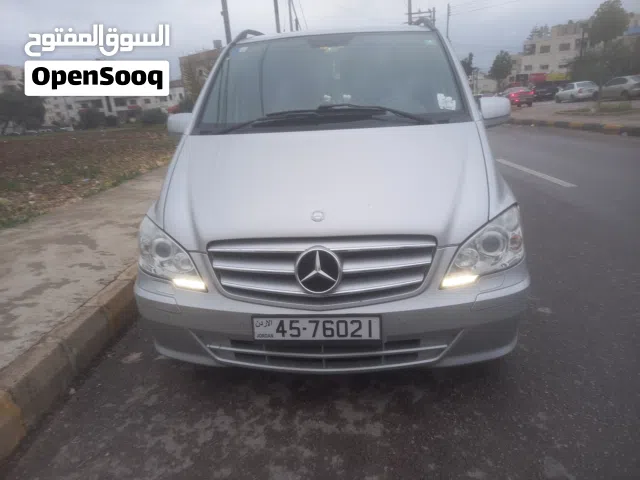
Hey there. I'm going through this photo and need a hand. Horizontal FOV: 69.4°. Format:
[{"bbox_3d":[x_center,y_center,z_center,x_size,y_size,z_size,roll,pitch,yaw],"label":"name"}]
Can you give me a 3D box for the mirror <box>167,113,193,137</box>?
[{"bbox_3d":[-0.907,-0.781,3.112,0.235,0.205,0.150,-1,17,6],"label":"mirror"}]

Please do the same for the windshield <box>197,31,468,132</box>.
[{"bbox_3d":[0.060,-1.040,2.847,1.600,0.190,0.916,-1,55,6],"label":"windshield"}]

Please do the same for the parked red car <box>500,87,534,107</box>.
[{"bbox_3d":[14.614,-10.581,34.200,1.760,1.450,4.500,1,18,12],"label":"parked red car"}]

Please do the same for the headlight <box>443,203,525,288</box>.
[{"bbox_3d":[0.724,0.016,2.071,0.400,0.300,0.370,-1,17,6],"label":"headlight"}]

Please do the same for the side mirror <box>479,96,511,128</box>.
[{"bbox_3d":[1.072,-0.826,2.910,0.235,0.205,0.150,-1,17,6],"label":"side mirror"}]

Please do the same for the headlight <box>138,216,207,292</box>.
[{"bbox_3d":[-0.698,0.048,2.216,0.400,0.300,0.370,-1,17,6],"label":"headlight"}]

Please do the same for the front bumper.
[{"bbox_3d":[0.012,0.295,2.079,1.890,0.540,0.520,-1,17,6],"label":"front bumper"}]

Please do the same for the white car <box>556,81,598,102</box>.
[{"bbox_3d":[20.446,-11.752,36.700,1.680,1.470,4.100,-1,17,7],"label":"white car"}]

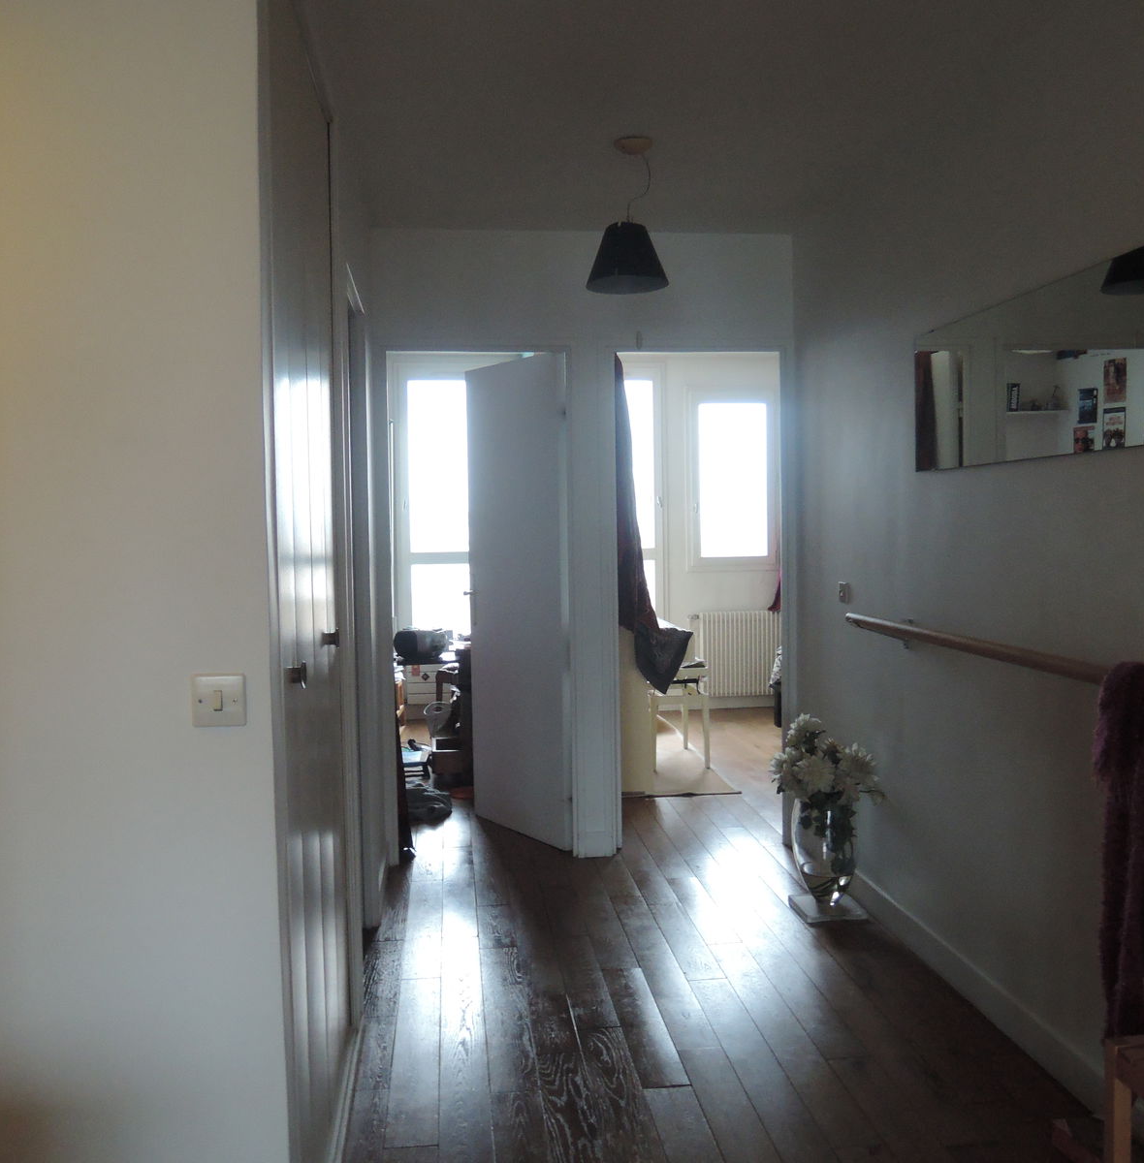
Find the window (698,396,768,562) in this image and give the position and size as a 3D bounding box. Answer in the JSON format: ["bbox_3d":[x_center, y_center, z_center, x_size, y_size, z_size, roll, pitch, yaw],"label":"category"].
[{"bbox_3d":[1.155,-0.734,7.731,0.560,1.150,0.080,-1,3,-7],"label":"window"}]

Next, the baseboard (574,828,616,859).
[{"bbox_3d":[0.092,1.064,4.368,0.165,0.108,0.016,-1,3,-7],"label":"baseboard"}]

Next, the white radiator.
[{"bbox_3d":[1.190,0.511,7.687,0.650,0.600,0.130,-1,3,-7],"label":"white radiator"}]

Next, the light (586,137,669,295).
[{"bbox_3d":[0.169,-1.120,3.280,0.260,0.425,0.260,-1,3,-7],"label":"light"}]

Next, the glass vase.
[{"bbox_3d":[0.873,0.931,3.709,0.210,0.375,0.205,-1,3,-7],"label":"glass vase"}]

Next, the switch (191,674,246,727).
[{"bbox_3d":[-0.543,0.182,1.655,0.082,0.082,0.012,-1,3,-7],"label":"switch"}]

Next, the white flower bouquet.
[{"bbox_3d":[0.852,0.661,3.663,0.320,0.420,0.330,-1,3,-7],"label":"white flower bouquet"}]

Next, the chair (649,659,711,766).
[{"bbox_3d":[0.567,0.742,6.123,0.340,0.550,0.560,-1,3,-7],"label":"chair"}]

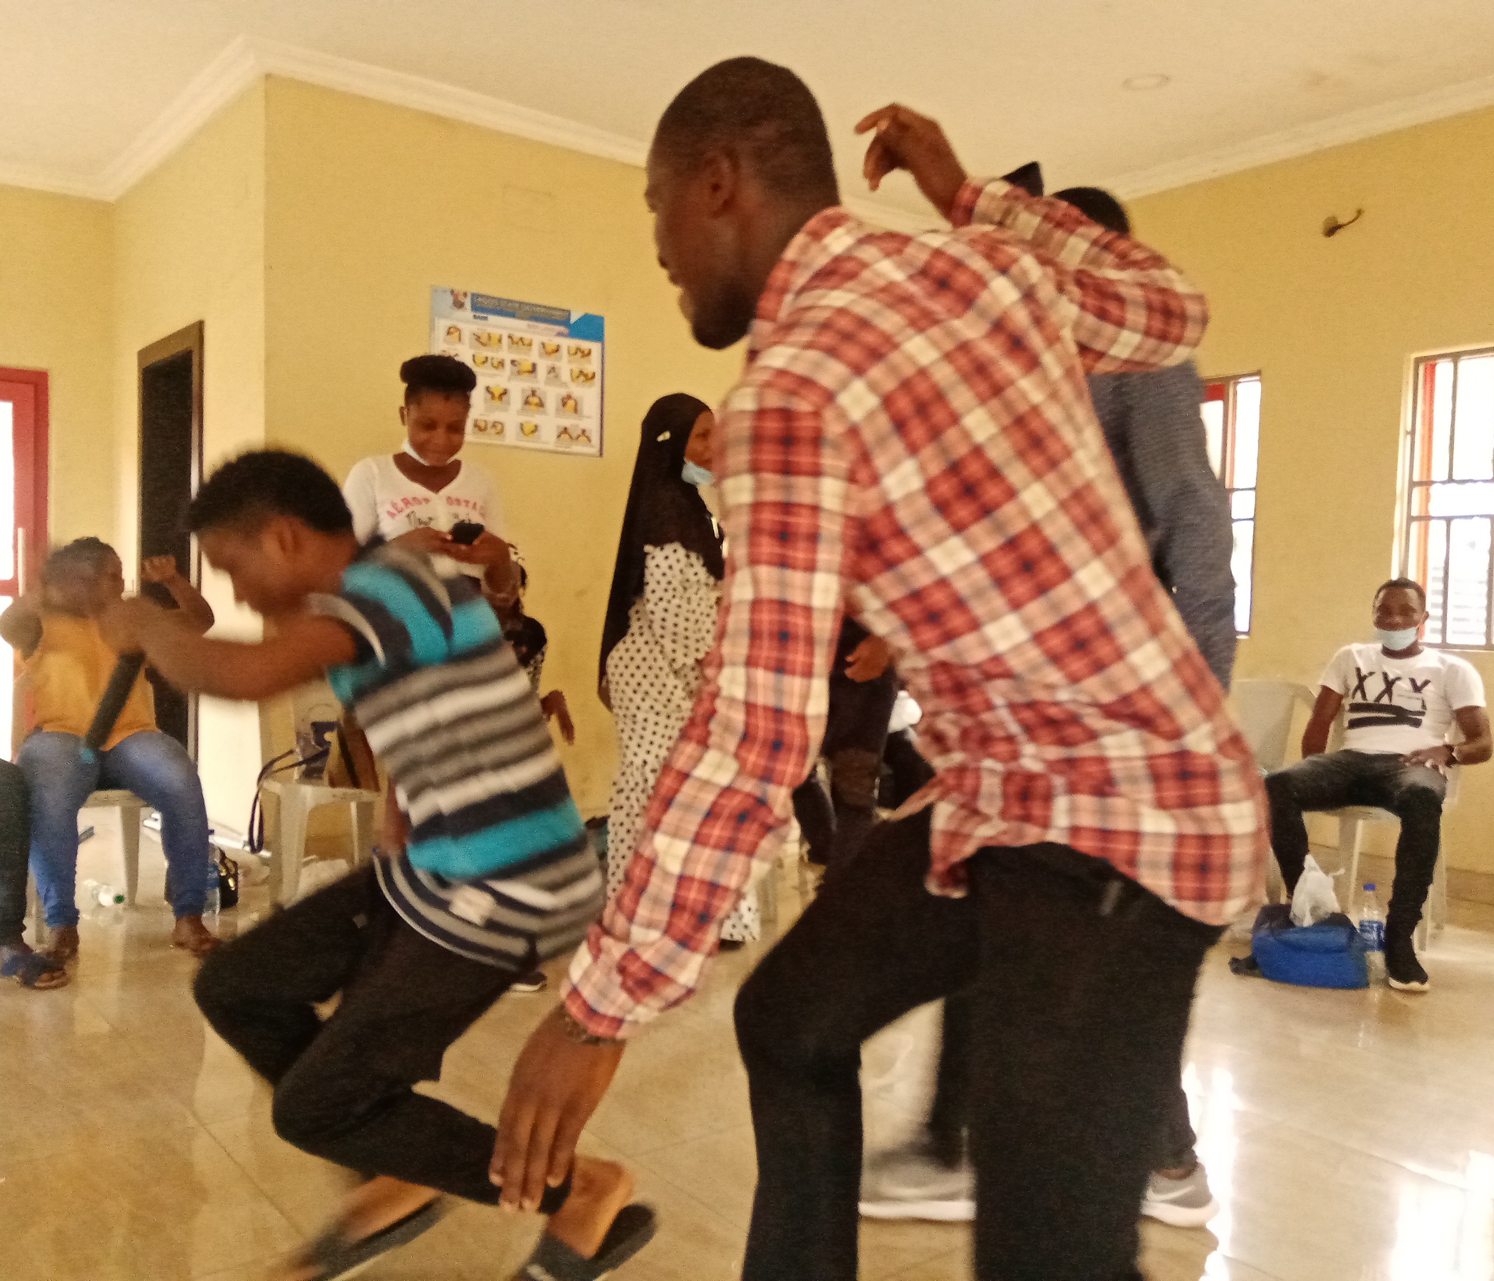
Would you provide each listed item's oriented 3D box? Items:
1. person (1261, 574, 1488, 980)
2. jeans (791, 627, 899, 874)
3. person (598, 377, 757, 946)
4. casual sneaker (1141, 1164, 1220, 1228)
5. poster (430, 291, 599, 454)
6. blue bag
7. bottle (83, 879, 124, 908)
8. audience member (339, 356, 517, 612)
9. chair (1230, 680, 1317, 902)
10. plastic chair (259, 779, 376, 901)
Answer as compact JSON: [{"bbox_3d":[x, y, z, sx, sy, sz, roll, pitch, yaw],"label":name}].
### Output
[{"bbox_3d":[1.955,0.375,3.980,0.660,1.180,0.820,3,3,31],"label":"person"},{"bbox_3d":[0.318,0.394,4.100,0.370,0.950,0.280,2,2,6],"label":"jeans"},{"bbox_3d":[-0.183,0.096,3.870,0.480,1.650,0.460,2,2,16],"label":"person"},{"bbox_3d":[0.690,0.950,2.300,0.280,0.110,0.105,3,3,32],"label":"casual sneaker"},{"bbox_3d":[-0.948,-1.105,5.300,0.800,0.600,0.012,0,3,-37],"label":"poster"},{"bbox_3d":[1.645,0.867,3.770,0.330,0.200,0.220,2,2,21],"label":"blue bag"},{"bbox_3d":[-2.107,0.833,4.215,0.220,0.064,0.064,3,3,40],"label":"bottle"},{"bbox_3d":[-0.799,0.097,3.250,0.480,1.670,0.340,1,2,-16],"label":"audience member"},{"bbox_3d":[1.720,0.540,4.480,0.480,0.800,0.520,3,3,36],"label":"chair"},{"bbox_3d":[-1.300,0.483,4.200,0.460,0.800,0.500,1,2,0],"label":"plastic chair"}]

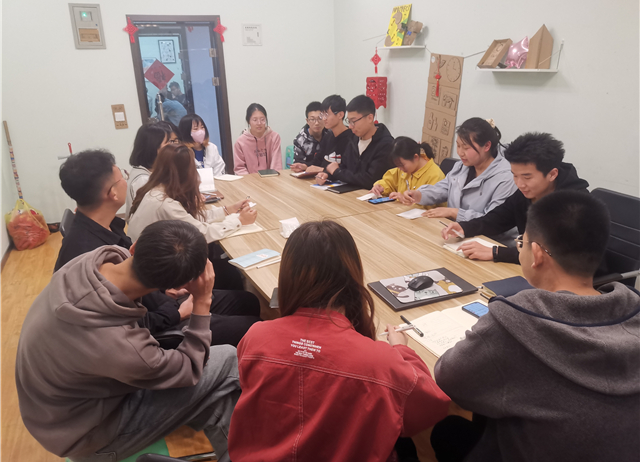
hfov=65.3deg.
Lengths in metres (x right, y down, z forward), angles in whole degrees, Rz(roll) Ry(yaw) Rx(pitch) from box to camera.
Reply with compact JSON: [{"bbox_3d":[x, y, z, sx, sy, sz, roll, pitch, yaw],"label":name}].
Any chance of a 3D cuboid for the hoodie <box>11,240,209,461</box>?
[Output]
[{"bbox_3d":[-0.670,0.369,1.550,0.570,0.630,0.500,-16,23,-34],"label":"hoodie"}]

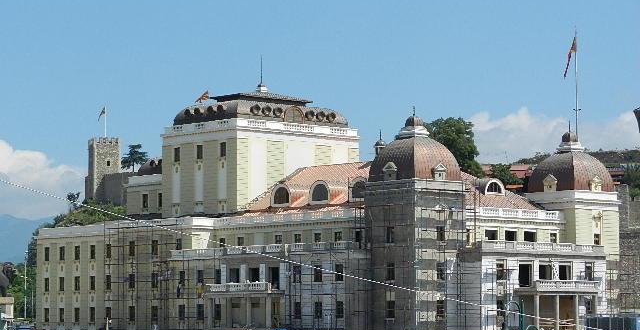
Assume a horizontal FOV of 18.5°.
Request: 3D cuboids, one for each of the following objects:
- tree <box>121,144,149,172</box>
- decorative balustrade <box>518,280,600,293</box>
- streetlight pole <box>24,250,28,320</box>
[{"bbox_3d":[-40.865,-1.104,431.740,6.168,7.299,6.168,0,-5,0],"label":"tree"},{"bbox_3d":[22.679,11.611,186.059,8.878,1.200,2.600,4,-7,-40],"label":"decorative balustrade"},{"bbox_3d":[-37.377,15.751,249.577,0.800,9.853,0.500,0,-5,0],"label":"streetlight pole"}]

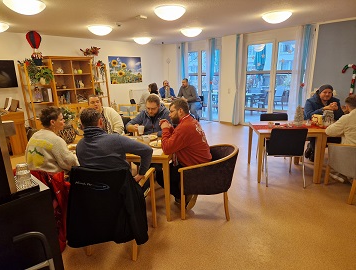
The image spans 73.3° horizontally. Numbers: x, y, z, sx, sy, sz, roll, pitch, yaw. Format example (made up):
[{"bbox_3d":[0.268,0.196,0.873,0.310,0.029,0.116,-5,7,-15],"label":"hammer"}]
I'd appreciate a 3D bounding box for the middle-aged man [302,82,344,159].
[{"bbox_3d":[2.456,-0.188,4.120,0.600,1.300,0.760,2,15,14],"label":"middle-aged man"}]

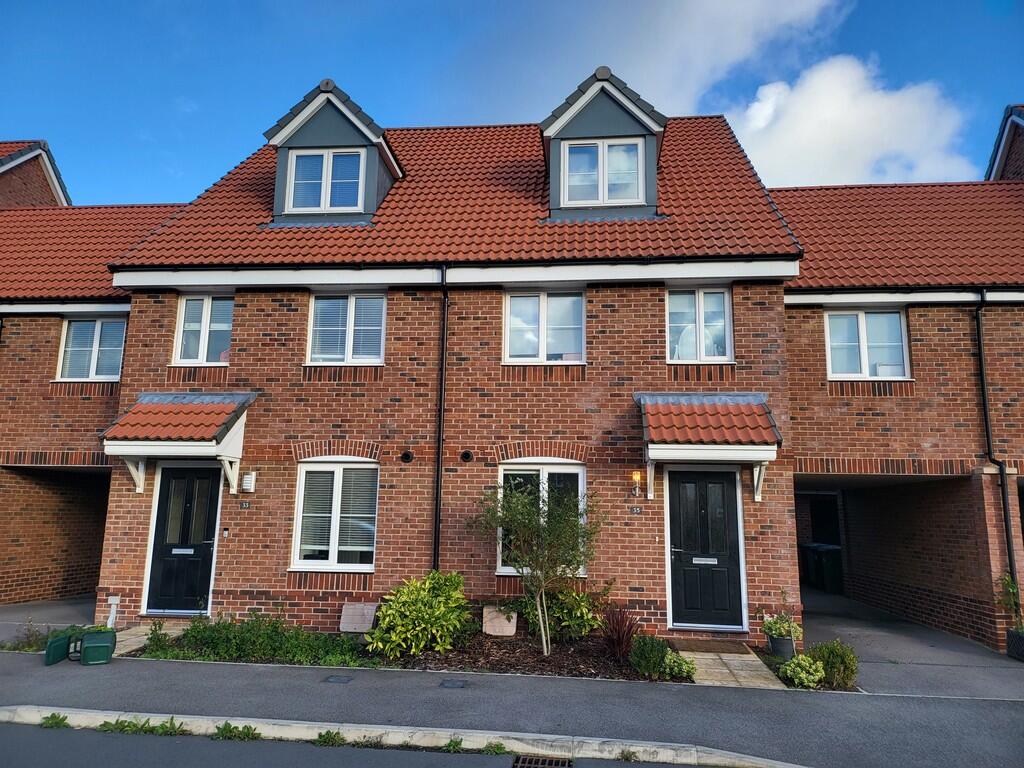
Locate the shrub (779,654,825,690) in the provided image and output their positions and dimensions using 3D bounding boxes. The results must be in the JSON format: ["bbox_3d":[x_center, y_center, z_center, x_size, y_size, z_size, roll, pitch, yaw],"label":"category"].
[{"bbox_3d":[2.963,2.916,7.271,0.458,0.288,0.440,0,-10,5],"label":"shrub"}]

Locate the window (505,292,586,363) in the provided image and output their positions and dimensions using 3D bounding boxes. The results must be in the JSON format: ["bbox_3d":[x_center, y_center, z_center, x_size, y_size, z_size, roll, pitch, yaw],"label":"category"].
[{"bbox_3d":[0.444,-0.790,9.961,1.120,1.050,0.120,0,-10,5],"label":"window"}]

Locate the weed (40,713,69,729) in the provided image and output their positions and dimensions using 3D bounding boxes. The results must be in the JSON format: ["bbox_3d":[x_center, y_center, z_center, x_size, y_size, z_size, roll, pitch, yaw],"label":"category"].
[{"bbox_3d":[-3.651,2.678,5.668,0.220,0.100,0.160,0,-10,5],"label":"weed"}]

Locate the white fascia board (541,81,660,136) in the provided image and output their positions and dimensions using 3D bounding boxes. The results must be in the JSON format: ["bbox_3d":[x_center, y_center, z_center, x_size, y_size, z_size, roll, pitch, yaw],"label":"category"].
[{"bbox_3d":[1.412,-4.283,11.016,1.828,0.885,0.070,0,-10,5],"label":"white fascia board"}]

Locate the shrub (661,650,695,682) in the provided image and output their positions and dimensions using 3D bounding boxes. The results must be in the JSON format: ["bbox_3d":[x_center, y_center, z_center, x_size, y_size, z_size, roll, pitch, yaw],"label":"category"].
[{"bbox_3d":[1.707,2.843,7.216,0.340,0.290,0.320,0,-10,5],"label":"shrub"}]

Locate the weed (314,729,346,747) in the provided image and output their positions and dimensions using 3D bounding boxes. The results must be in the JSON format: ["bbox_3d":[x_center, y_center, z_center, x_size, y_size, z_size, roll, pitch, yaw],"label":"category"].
[{"bbox_3d":[-1.399,2.711,5.463,0.260,0.100,0.180,0,-10,5],"label":"weed"}]

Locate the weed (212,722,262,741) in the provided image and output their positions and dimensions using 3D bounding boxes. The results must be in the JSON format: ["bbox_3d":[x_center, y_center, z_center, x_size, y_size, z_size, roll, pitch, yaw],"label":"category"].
[{"bbox_3d":[-2.141,2.687,5.533,0.390,0.100,0.220,0,-10,5],"label":"weed"}]

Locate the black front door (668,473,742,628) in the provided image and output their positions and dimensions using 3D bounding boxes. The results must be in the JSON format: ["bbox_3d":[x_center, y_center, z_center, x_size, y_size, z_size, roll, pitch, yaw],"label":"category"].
[{"bbox_3d":[2.560,2.165,9.406,0.898,2.000,0.070,0,-10,5],"label":"black front door"}]

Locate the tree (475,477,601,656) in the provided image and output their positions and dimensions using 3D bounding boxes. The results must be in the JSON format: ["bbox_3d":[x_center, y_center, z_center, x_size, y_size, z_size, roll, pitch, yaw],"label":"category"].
[{"bbox_3d":[0.287,2.105,8.263,1.470,2.000,1.300,0,-10,5],"label":"tree"}]

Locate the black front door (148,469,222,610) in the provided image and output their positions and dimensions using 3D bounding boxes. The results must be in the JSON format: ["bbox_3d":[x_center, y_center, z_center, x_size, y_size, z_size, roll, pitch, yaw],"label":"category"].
[{"bbox_3d":[-4.612,2.189,10.013,0.899,1.999,0.070,0,-10,5],"label":"black front door"}]

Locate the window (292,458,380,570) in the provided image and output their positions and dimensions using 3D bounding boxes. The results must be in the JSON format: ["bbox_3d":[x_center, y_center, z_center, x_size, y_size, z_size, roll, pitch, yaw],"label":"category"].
[{"bbox_3d":[-2.461,1.834,9.862,1.217,1.509,0.110,0,-10,5],"label":"window"}]

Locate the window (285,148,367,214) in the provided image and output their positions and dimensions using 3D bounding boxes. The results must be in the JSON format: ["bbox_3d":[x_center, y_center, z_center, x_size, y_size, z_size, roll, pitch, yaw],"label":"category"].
[{"bbox_3d":[-2.965,-3.239,11.346,1.290,1.100,0.100,0,-10,5],"label":"window"}]

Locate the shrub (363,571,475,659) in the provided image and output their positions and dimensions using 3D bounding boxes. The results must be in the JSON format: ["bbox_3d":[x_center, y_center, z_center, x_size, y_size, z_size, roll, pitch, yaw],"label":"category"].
[{"bbox_3d":[-1.088,2.663,8.409,1.220,0.990,1.000,0,-10,5],"label":"shrub"}]

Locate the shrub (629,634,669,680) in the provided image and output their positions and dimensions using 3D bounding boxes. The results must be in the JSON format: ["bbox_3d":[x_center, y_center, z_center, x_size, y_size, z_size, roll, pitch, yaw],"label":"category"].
[{"bbox_3d":[1.436,2.830,7.461,0.420,0.470,0.400,0,-10,5],"label":"shrub"}]

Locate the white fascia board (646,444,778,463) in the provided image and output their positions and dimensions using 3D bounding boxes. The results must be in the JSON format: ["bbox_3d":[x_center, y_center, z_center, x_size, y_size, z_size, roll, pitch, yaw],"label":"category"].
[{"bbox_3d":[2.489,0.850,8.810,1.555,0.197,0.060,0,-10,5],"label":"white fascia board"}]

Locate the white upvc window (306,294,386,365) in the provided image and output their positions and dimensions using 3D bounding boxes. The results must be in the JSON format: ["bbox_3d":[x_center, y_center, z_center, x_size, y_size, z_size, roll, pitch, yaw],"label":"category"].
[{"bbox_3d":[-2.407,-0.787,10.323,1.187,1.068,0.100,0,-10,5],"label":"white upvc window"}]

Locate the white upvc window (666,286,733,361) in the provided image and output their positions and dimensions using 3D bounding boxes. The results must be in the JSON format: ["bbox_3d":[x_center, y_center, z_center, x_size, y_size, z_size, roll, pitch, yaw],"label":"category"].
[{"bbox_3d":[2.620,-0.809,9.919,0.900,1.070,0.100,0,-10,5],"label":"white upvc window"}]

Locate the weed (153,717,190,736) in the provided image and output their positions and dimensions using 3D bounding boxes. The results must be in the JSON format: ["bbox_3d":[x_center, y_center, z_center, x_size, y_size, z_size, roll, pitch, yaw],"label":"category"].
[{"bbox_3d":[-2.675,2.682,5.581,0.290,0.115,0.190,0,-10,5],"label":"weed"}]

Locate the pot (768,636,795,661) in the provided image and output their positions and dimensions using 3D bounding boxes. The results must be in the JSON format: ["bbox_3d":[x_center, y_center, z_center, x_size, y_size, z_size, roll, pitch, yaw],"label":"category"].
[{"bbox_3d":[3.138,3.066,8.269,0.283,0.262,0.285,0,-10,5],"label":"pot"}]

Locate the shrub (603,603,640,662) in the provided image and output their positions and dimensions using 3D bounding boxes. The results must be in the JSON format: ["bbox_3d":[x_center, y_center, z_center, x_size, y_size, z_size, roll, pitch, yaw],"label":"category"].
[{"bbox_3d":[1.239,2.808,8.045,0.440,0.640,0.420,0,-10,5],"label":"shrub"}]

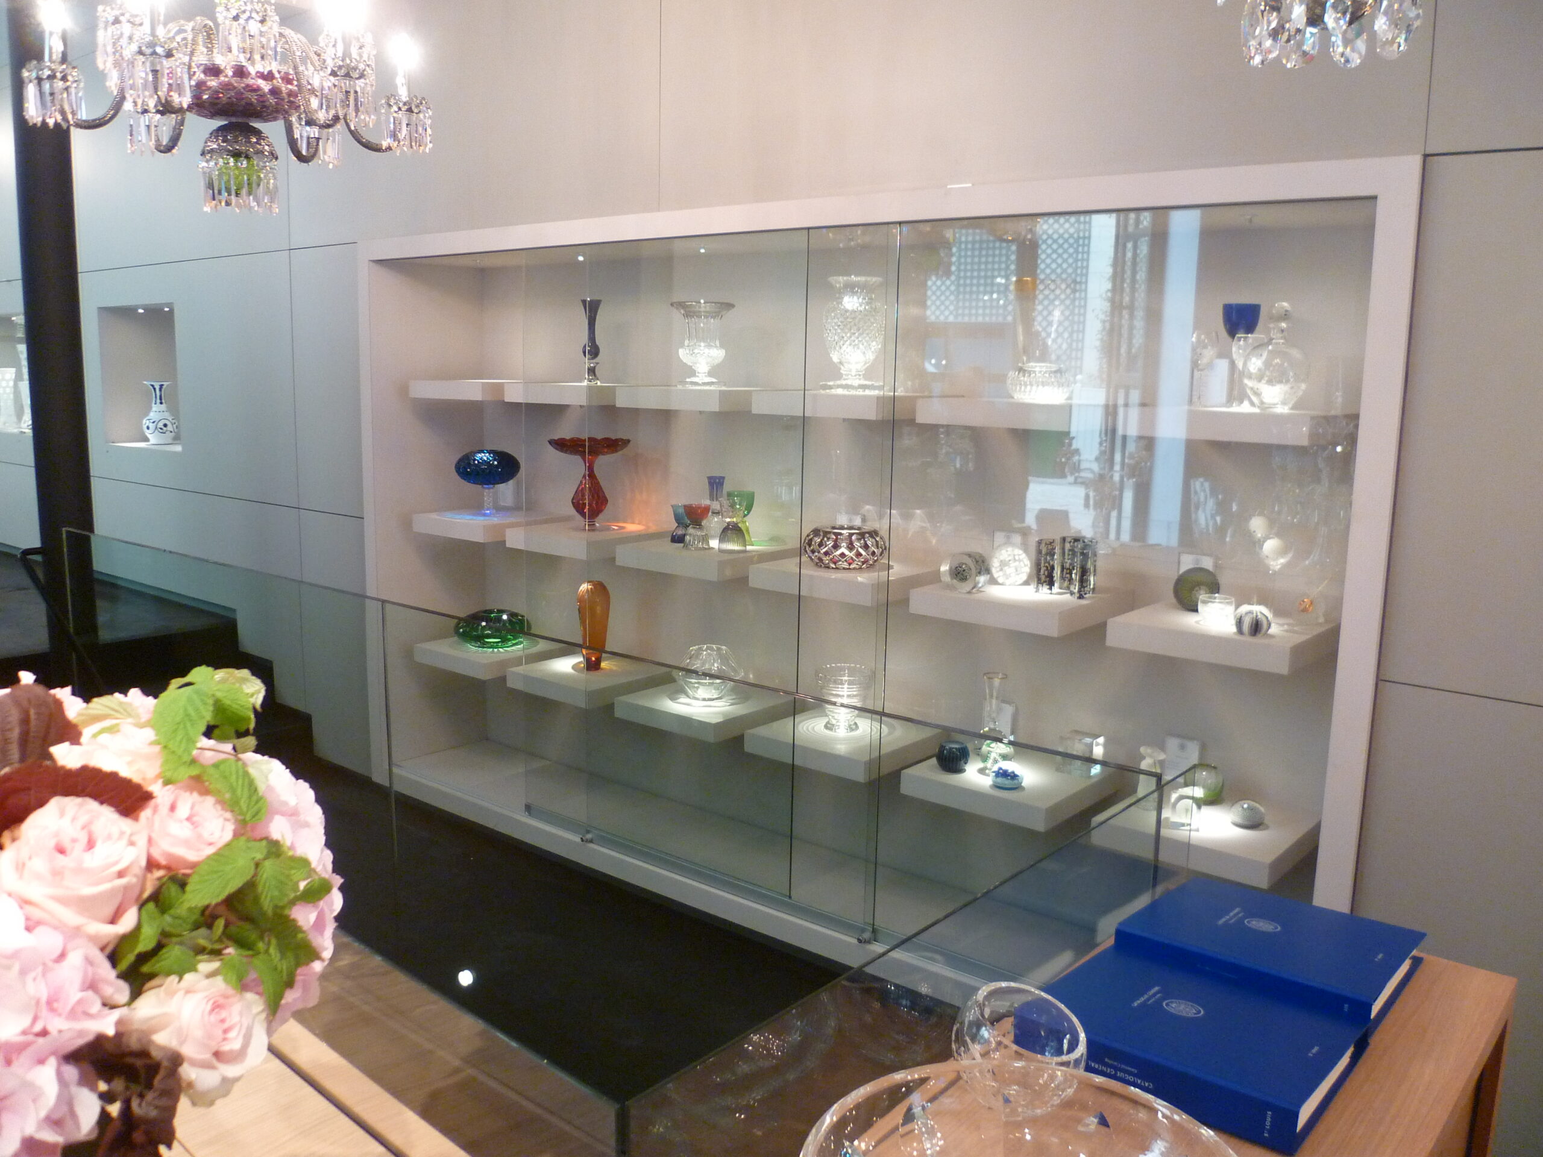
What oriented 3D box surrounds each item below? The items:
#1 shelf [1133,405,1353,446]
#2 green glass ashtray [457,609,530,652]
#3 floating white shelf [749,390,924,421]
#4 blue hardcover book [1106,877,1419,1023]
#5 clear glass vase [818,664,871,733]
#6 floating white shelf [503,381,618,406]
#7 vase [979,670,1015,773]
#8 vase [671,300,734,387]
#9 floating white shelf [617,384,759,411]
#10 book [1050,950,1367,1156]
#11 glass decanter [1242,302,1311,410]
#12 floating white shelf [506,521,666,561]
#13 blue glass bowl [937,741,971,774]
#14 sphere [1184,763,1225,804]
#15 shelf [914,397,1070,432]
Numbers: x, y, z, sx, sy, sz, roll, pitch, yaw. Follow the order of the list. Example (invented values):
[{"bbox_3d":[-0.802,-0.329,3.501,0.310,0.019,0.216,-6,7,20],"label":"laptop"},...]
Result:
[{"bbox_3d":[1.091,-0.358,2.866,0.415,0.059,0.457,9,12,38],"label":"shelf"},{"bbox_3d":[-1.002,0.180,4.495,0.271,0.125,0.271,1,9,0],"label":"green glass ashtray"},{"bbox_3d":[0.236,-0.468,3.393,0.400,0.058,0.408,9,12,38],"label":"floating white shelf"},{"bbox_3d":[0.654,0.472,1.626,0.305,0.048,0.272,9,12,38],"label":"blue hardcover book"},{"bbox_3d":[0.216,0.357,3.685,0.162,0.174,0.162,1,9,0],"label":"clear glass vase"},{"bbox_3d":[-0.572,-0.595,4.033,0.400,0.058,0.408,9,12,38],"label":"floating white shelf"},{"bbox_3d":[0.585,0.371,3.197,0.089,0.252,0.089,1,9,0],"label":"vase"},{"bbox_3d":[-0.213,-0.714,3.837,0.195,0.264,0.195,1,9,0],"label":"vase"},{"bbox_3d":[-0.164,-0.554,3.863,0.415,0.059,0.457,9,12,38],"label":"floating white shelf"},{"bbox_3d":[0.478,0.504,1.409,0.305,0.048,0.272,9,12,38],"label":"book"},{"bbox_3d":[1.138,-0.497,2.807,0.151,0.236,0.151,9,12,38],"label":"glass decanter"},{"bbox_3d":[-0.583,-0.130,4.110,0.400,0.058,0.408,9,12,38],"label":"floating white shelf"},{"bbox_3d":[0.467,0.460,3.202,0.086,0.069,0.086,1,9,0],"label":"blue glass bowl"},{"bbox_3d":[1.061,0.503,3.057,0.102,0.102,0.102,9,12,38],"label":"sphere"},{"bbox_3d":[0.649,-0.414,3.137,0.409,0.059,0.402,9,12,38],"label":"shelf"}]

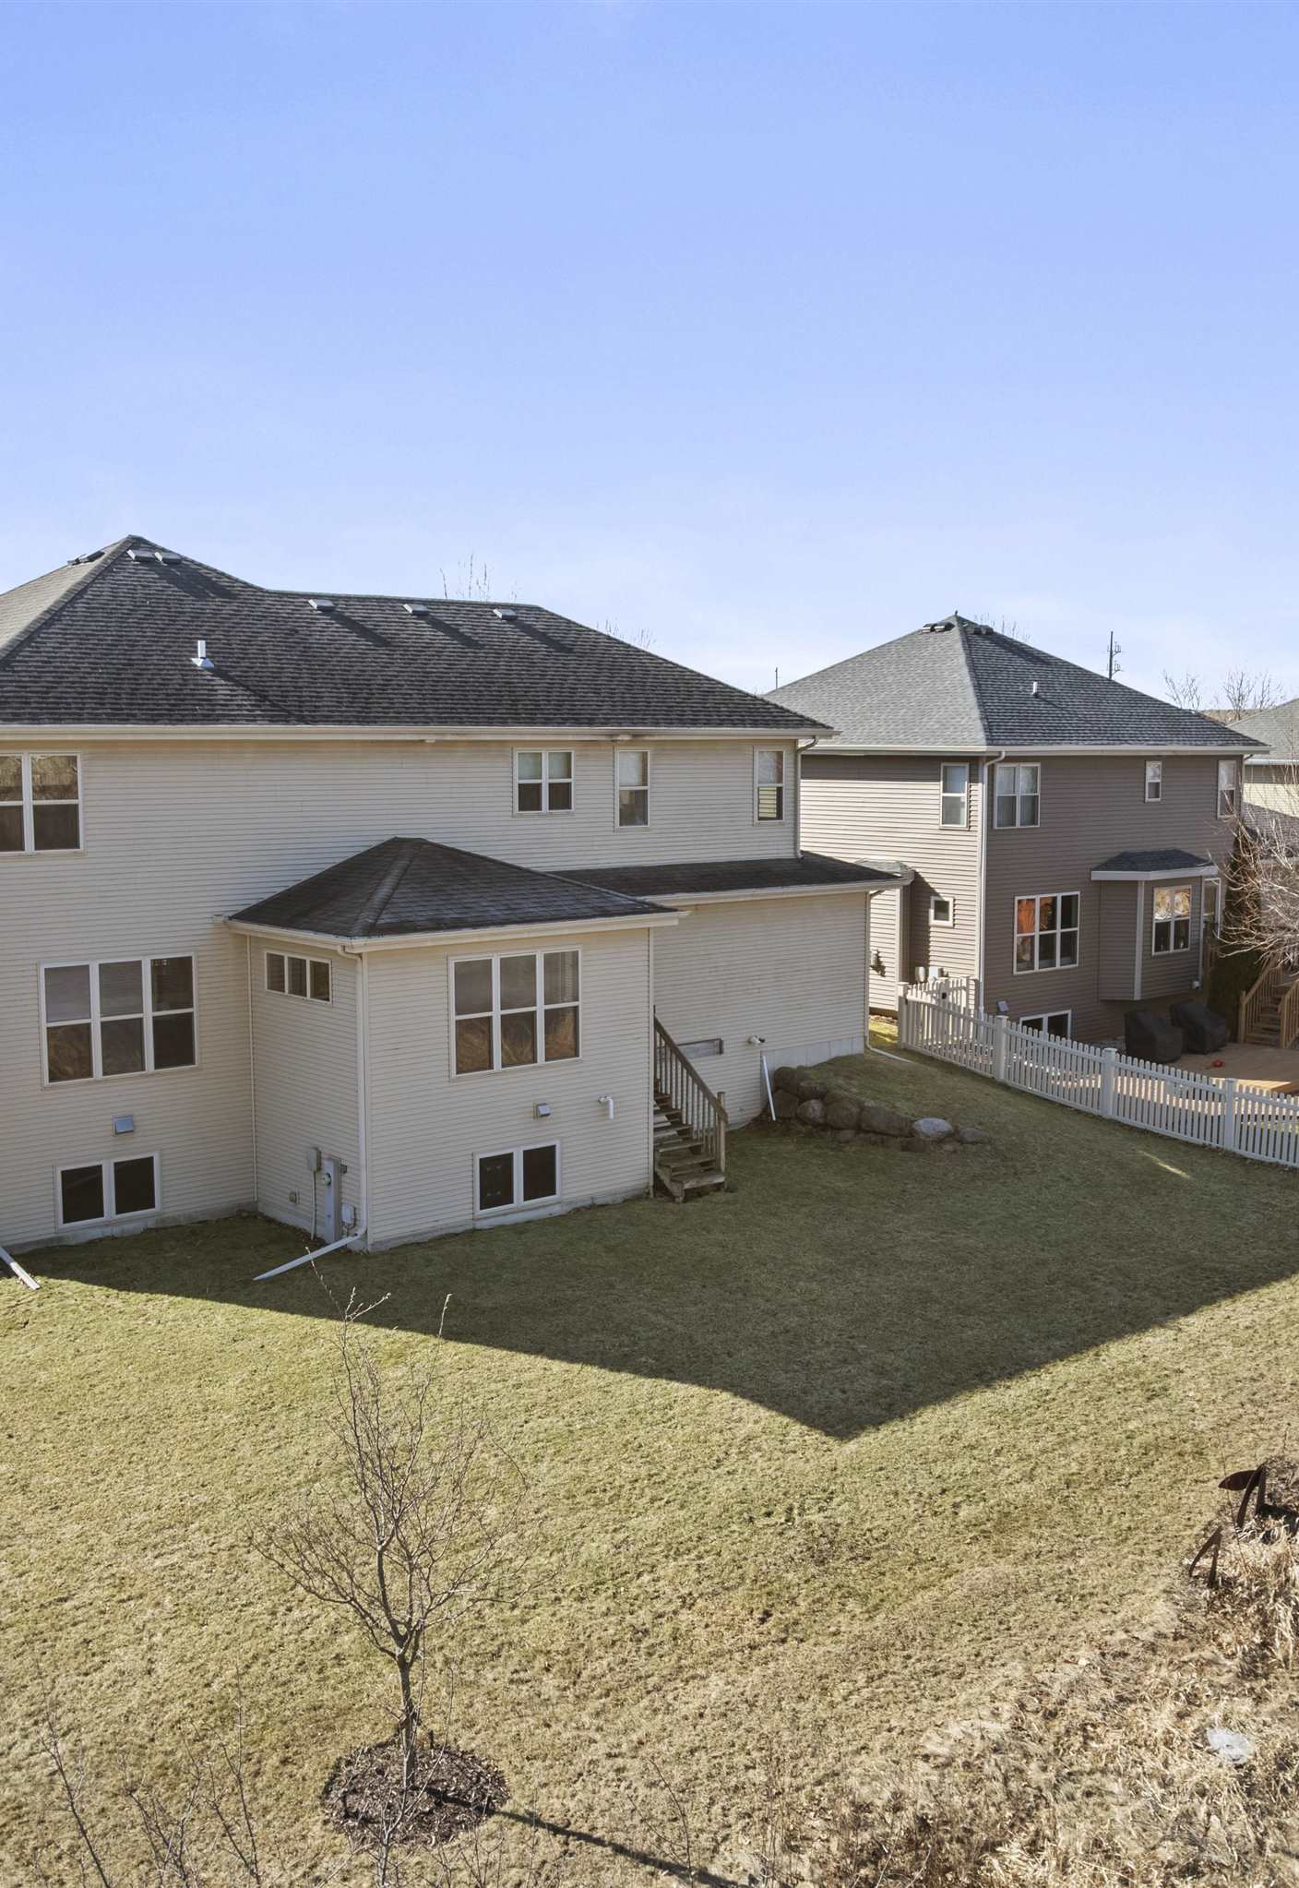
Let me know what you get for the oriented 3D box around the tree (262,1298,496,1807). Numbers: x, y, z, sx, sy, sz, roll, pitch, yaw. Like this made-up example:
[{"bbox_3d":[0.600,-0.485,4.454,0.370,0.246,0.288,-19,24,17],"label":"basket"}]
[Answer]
[{"bbox_3d":[-1.737,3.864,11.088,1.600,3.300,1.600,0,6,0],"label":"tree"}]

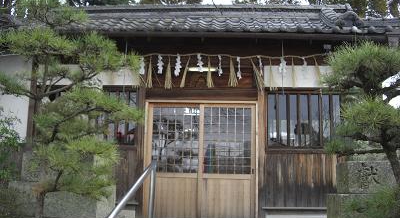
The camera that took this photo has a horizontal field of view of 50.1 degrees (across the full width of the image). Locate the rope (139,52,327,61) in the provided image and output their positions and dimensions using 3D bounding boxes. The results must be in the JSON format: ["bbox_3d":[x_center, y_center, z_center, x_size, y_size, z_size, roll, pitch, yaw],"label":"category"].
[{"bbox_3d":[0.486,-0.785,6.394,2.806,0.138,0.080,1,-8,2],"label":"rope"}]

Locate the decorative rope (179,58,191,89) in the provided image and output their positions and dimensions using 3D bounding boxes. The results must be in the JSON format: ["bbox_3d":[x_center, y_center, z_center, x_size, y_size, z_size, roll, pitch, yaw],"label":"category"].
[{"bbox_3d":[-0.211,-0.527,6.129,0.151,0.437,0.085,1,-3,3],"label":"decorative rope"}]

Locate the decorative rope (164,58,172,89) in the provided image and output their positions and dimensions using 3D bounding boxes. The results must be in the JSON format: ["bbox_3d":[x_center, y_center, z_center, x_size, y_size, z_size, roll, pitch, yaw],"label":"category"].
[{"bbox_3d":[-0.452,-0.510,6.139,0.115,0.460,0.090,1,-3,3],"label":"decorative rope"}]

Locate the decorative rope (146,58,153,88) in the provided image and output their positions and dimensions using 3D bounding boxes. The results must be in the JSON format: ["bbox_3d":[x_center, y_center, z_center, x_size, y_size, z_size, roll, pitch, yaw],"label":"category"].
[{"bbox_3d":[-0.719,-0.518,6.151,0.095,0.446,0.090,1,-3,3],"label":"decorative rope"}]

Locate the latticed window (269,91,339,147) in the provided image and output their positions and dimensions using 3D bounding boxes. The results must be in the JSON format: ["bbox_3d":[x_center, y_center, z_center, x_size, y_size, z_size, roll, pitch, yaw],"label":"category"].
[{"bbox_3d":[1.564,0.162,6.460,1.124,0.860,0.080,1,-8,2],"label":"latticed window"}]

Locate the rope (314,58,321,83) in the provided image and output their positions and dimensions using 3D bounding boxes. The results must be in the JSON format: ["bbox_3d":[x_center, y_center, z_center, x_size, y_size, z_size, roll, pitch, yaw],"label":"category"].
[{"bbox_3d":[1.662,-0.523,6.047,0.099,0.410,0.090,1,-3,3],"label":"rope"}]

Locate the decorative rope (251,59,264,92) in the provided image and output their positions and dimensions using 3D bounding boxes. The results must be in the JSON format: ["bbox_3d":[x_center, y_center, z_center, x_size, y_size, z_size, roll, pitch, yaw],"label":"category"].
[{"bbox_3d":[0.856,-0.485,6.337,0.199,0.507,0.100,1,-8,2],"label":"decorative rope"}]

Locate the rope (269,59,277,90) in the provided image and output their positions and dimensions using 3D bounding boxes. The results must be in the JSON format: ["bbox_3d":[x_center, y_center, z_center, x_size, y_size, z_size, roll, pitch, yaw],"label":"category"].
[{"bbox_3d":[1.037,-0.490,6.072,0.114,0.483,0.090,1,-3,3],"label":"rope"}]

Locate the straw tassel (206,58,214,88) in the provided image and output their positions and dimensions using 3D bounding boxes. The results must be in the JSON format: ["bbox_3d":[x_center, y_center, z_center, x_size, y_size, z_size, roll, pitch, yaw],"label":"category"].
[{"bbox_3d":[0.150,-0.526,6.113,0.114,0.436,0.090,1,-3,3],"label":"straw tassel"}]

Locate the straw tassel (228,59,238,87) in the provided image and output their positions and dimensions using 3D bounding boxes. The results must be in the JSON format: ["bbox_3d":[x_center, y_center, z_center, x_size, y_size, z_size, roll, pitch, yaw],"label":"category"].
[{"bbox_3d":[0.498,-0.543,6.359,0.148,0.456,0.090,1,-8,2],"label":"straw tassel"}]

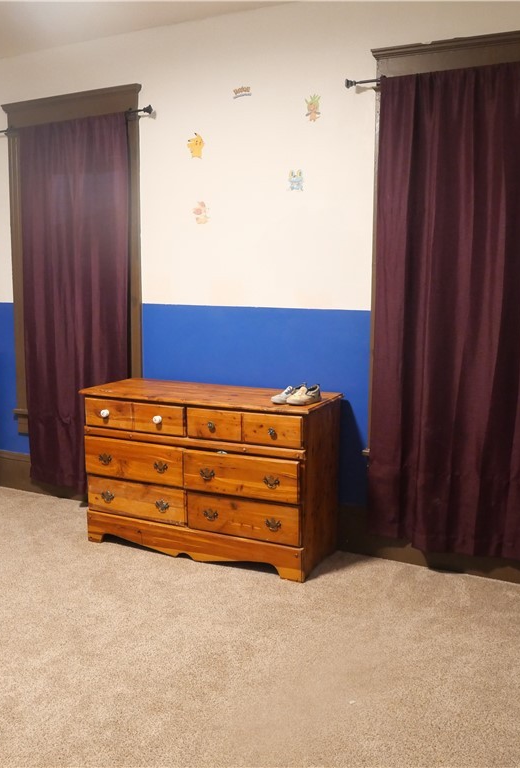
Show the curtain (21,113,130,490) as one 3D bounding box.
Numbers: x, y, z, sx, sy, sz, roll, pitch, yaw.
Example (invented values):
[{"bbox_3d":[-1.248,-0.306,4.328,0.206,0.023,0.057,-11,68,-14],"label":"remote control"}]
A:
[{"bbox_3d":[-1.076,-0.434,4.156,0.785,2.130,0.095,4,9,27],"label":"curtain"}]

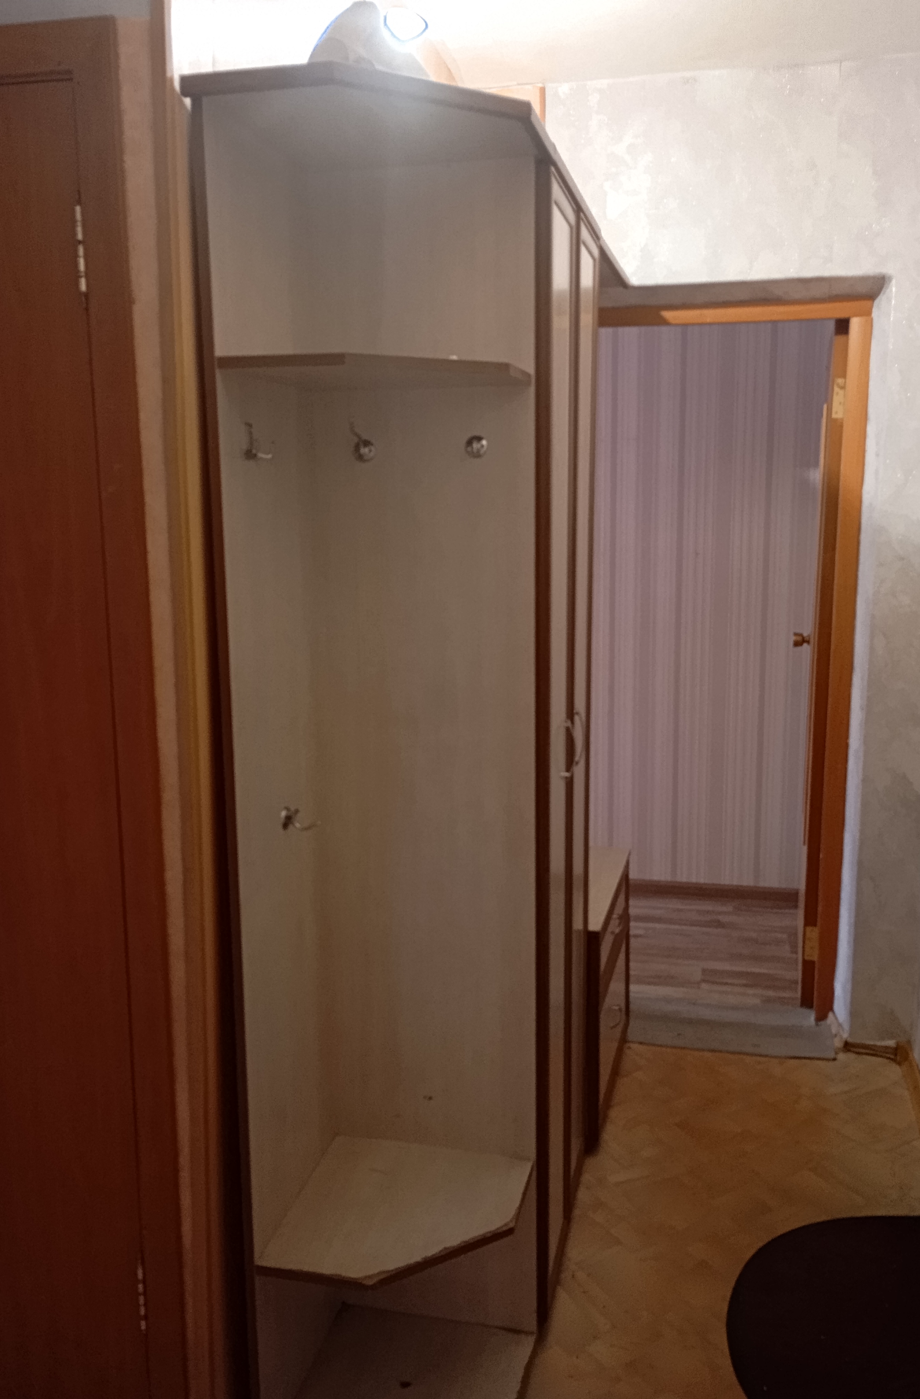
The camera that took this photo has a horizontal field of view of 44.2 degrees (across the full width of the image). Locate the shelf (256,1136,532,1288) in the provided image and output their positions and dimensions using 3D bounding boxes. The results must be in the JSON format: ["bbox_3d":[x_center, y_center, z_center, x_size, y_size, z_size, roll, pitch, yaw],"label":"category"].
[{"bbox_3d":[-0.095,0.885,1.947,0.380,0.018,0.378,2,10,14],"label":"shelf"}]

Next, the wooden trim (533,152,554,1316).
[{"bbox_3d":[0.147,0.162,1.967,0.024,2.061,0.020,2,10,14],"label":"wooden trim"}]

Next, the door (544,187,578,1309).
[{"bbox_3d":[0.180,0.130,2.089,0.020,2.014,0.278,2,10,14],"label":"door"}]

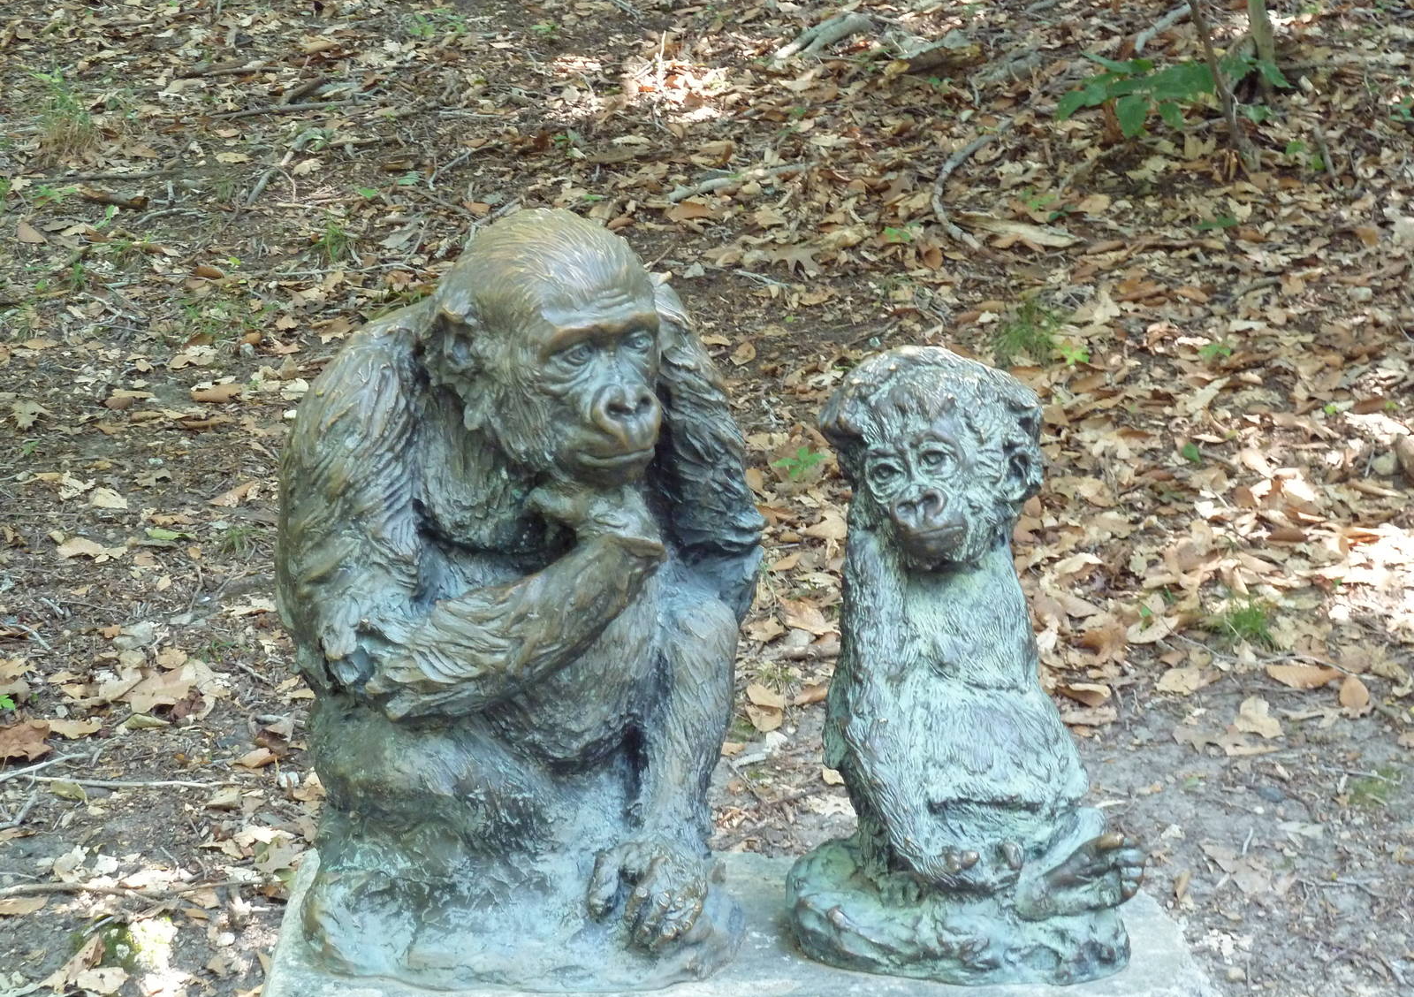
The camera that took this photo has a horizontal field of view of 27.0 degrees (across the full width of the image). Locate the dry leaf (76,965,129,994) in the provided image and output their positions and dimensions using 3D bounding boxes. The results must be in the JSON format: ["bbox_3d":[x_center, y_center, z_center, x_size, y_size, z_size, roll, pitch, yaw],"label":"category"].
[{"bbox_3d":[-0.928,0.739,4.512,0.079,0.016,0.055,2,20,5],"label":"dry leaf"}]

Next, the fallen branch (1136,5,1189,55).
[{"bbox_3d":[1.389,-1.431,8.964,0.040,0.035,0.400,14,29,27],"label":"fallen branch"}]

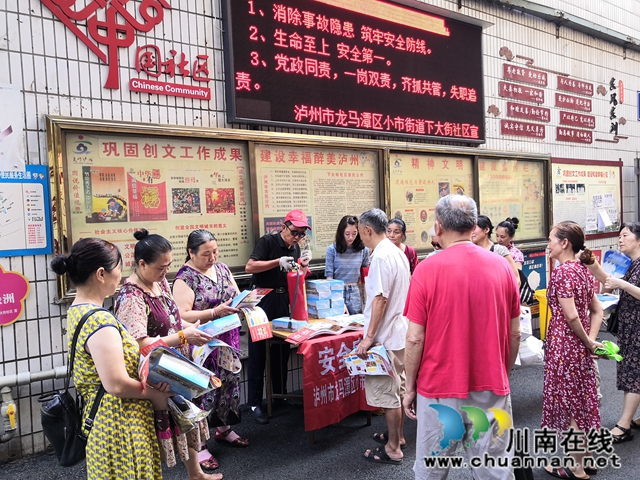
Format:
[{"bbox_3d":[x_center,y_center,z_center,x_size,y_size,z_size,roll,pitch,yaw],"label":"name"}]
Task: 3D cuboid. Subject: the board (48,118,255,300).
[{"bbox_3d":[-1.256,-0.255,4.048,1.637,1.322,0.120,-4,2,-35],"label":"board"}]

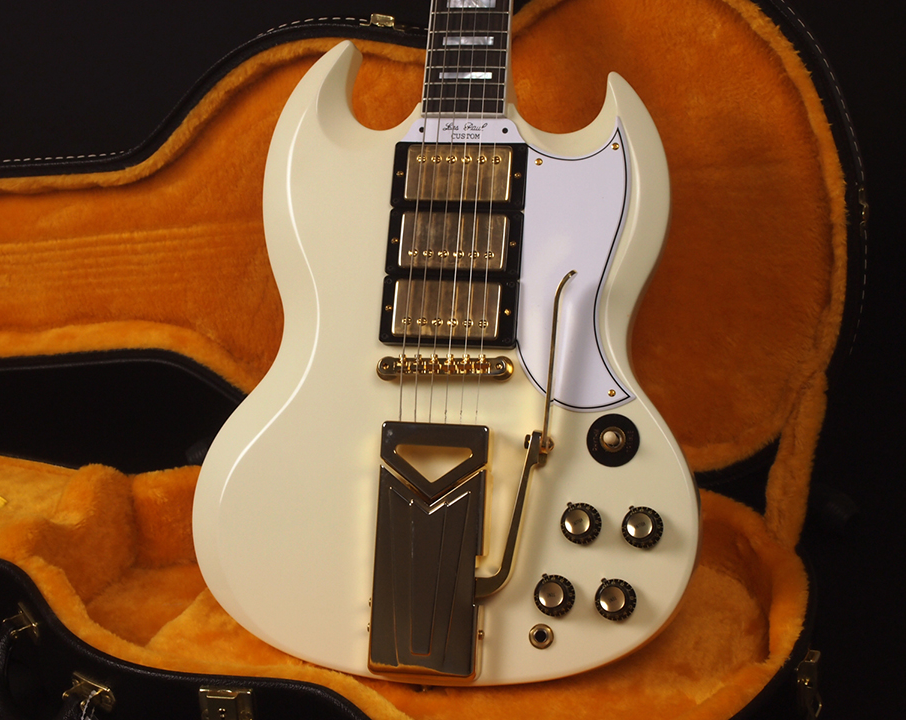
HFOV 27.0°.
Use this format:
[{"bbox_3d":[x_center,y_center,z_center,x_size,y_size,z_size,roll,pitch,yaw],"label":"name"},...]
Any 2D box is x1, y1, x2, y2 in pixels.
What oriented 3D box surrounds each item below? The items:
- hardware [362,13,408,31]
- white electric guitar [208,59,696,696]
[{"bbox_3d":[-0.050,-0.240,1.335,0.033,0.011,0.014,8,-5,9],"label":"hardware"},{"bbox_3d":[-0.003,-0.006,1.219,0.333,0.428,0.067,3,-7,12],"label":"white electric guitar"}]

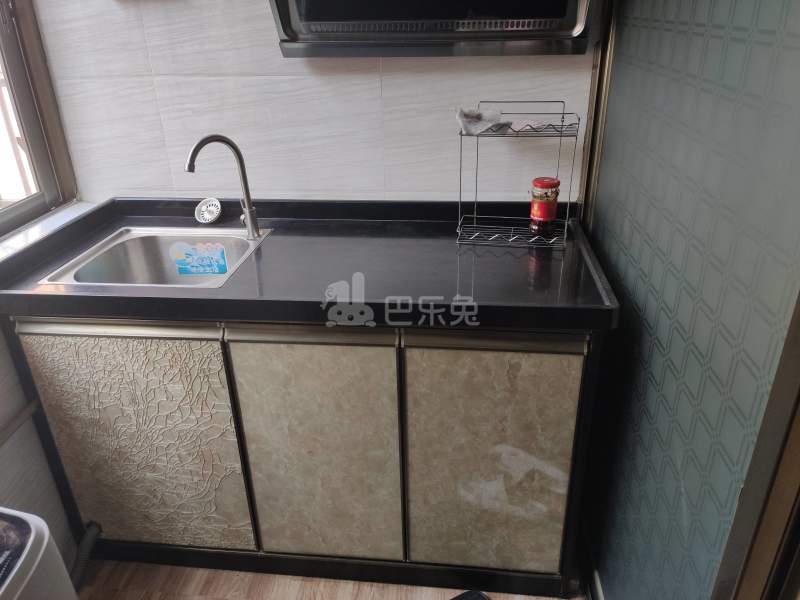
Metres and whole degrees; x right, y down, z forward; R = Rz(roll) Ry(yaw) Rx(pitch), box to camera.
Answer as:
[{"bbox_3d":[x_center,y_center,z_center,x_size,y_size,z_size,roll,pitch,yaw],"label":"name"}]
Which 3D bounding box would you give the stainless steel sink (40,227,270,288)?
[{"bbox_3d":[-0.567,-0.033,1.502,0.430,0.180,0.380,1,26,6],"label":"stainless steel sink"}]

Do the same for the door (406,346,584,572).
[{"bbox_3d":[0.201,0.379,1.362,0.364,0.617,0.020,1,26,6],"label":"door"}]

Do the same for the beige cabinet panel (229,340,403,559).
[{"bbox_3d":[-0.178,0.350,1.395,0.363,0.657,0.020,1,26,6],"label":"beige cabinet panel"}]

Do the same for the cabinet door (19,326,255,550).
[{"bbox_3d":[-0.606,0.356,1.450,0.463,0.619,0.020,1,26,6],"label":"cabinet door"}]

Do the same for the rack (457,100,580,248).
[{"bbox_3d":[0.280,-0.302,1.439,0.265,0.322,0.135,3,26,10],"label":"rack"}]

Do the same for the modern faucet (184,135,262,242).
[{"bbox_3d":[-0.434,-0.266,1.465,0.165,0.272,0.055,-23,33,-38],"label":"modern faucet"}]

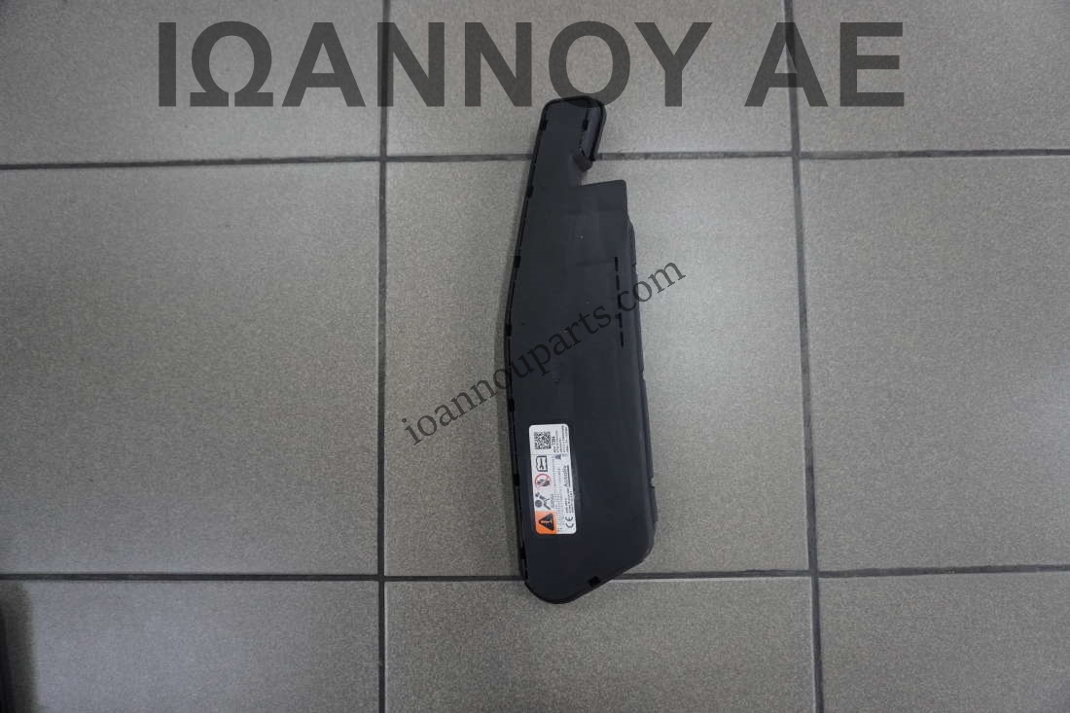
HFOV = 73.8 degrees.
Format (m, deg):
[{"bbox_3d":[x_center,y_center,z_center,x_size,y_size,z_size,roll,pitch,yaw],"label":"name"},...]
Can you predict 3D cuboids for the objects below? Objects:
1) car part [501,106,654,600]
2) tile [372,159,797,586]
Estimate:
[{"bbox_3d":[0.031,-0.010,0.553,0.106,0.042,0.388,-4,86,0],"label":"car part"},{"bbox_3d":[0.047,0.005,0.577,0.333,0.009,0.333,-1,86,0],"label":"tile"}]

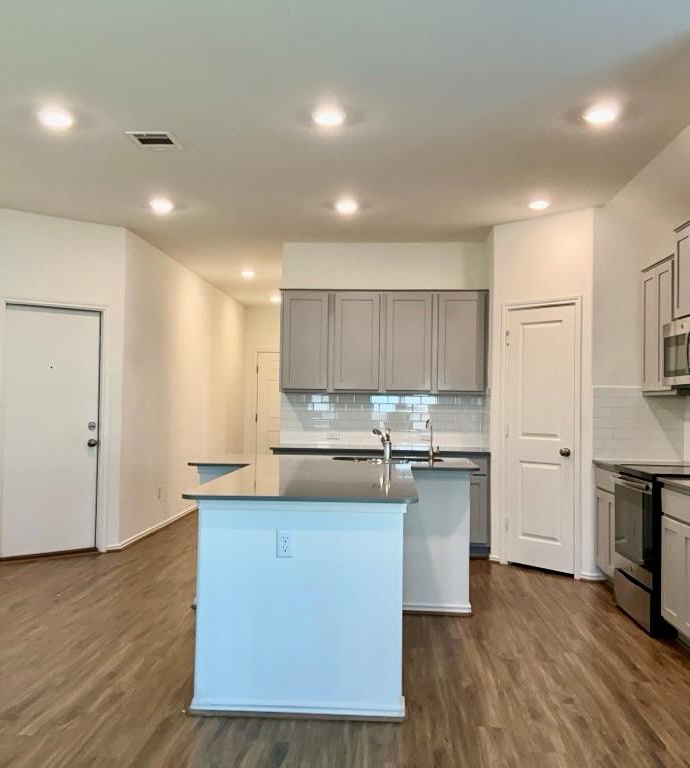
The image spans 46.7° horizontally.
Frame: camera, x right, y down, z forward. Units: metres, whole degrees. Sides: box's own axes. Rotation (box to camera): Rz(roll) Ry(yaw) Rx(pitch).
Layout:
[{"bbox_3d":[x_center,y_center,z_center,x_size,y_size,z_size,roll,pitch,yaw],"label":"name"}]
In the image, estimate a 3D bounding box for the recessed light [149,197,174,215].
[{"bbox_3d":[-1.395,-1.350,6.084,0.175,0.030,0.175,1,-1,4],"label":"recessed light"}]

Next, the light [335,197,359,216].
[{"bbox_3d":[0.016,-1.333,6.022,0.175,0.030,0.175,1,-1,4],"label":"light"}]

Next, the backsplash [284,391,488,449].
[{"bbox_3d":[0.365,0.331,7.355,1.890,0.480,0.020,1,-2,3],"label":"backsplash"}]

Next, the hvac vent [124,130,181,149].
[{"bbox_3d":[-1.084,-1.383,4.557,0.255,0.025,0.275,1,-1,4],"label":"hvac vent"}]

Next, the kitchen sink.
[{"bbox_3d":[0.284,0.616,5.399,0.760,0.200,0.470,1,-1,4],"label":"kitchen sink"}]

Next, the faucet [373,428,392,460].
[{"bbox_3d":[0.246,0.403,5.281,0.075,0.220,0.200,1,-2,-26],"label":"faucet"}]

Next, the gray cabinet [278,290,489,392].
[{"bbox_3d":[0.355,-0.362,7.216,1.830,0.923,0.325,1,-2,3],"label":"gray cabinet"}]

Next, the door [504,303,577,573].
[{"bbox_3d":[1.559,0.426,6.374,0.050,2.050,0.615,2,-2,-43],"label":"door"}]

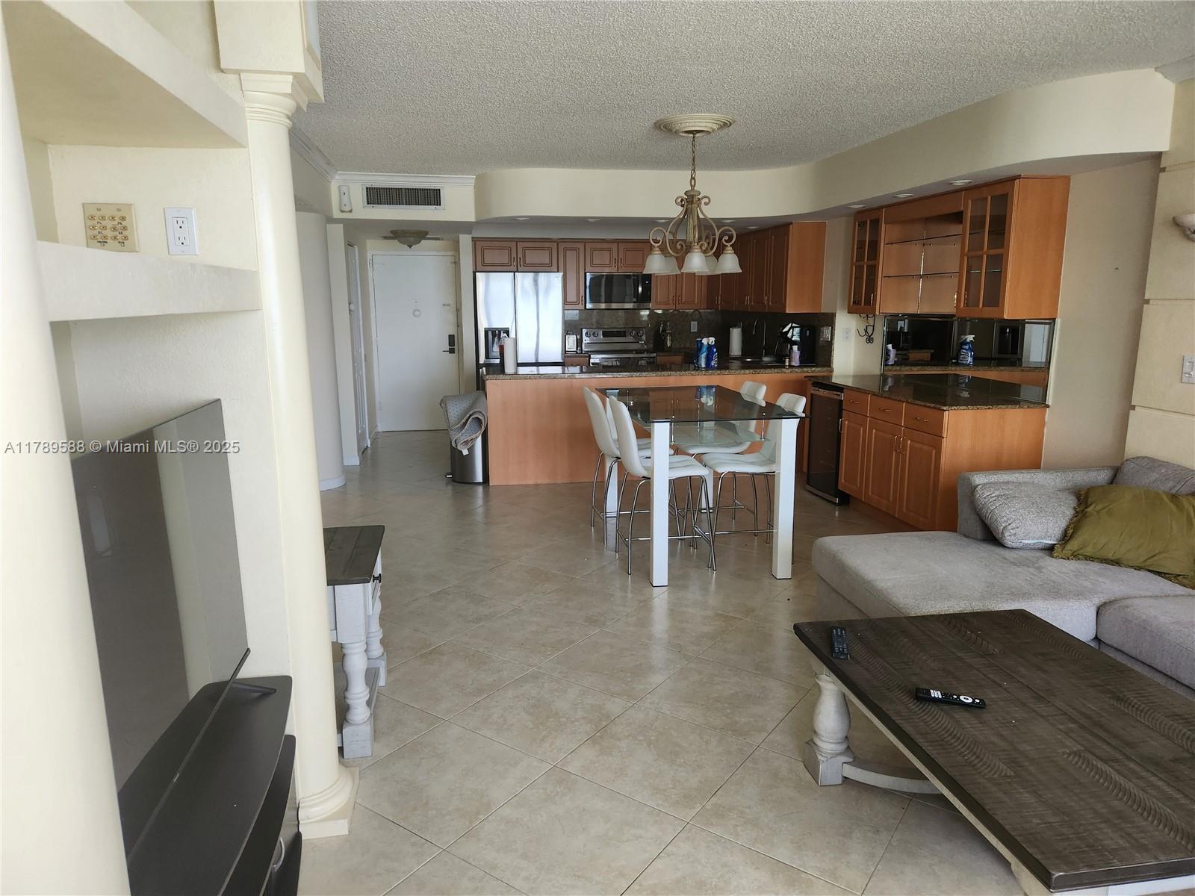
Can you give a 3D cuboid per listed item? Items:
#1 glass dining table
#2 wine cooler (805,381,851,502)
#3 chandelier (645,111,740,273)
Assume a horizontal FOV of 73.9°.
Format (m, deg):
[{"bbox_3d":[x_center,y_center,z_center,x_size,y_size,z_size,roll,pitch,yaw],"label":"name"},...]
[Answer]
[{"bbox_3d":[0.560,0.147,4.959,0.890,0.893,1.610,-2,11,-9],"label":"glass dining table"},{"bbox_3d":[1.990,-0.047,6.049,0.560,0.855,0.540,-2,11,-11],"label":"wine cooler"},{"bbox_3d":[0.549,-1.439,4.602,0.600,0.835,0.600,-2,11,-10],"label":"chandelier"}]

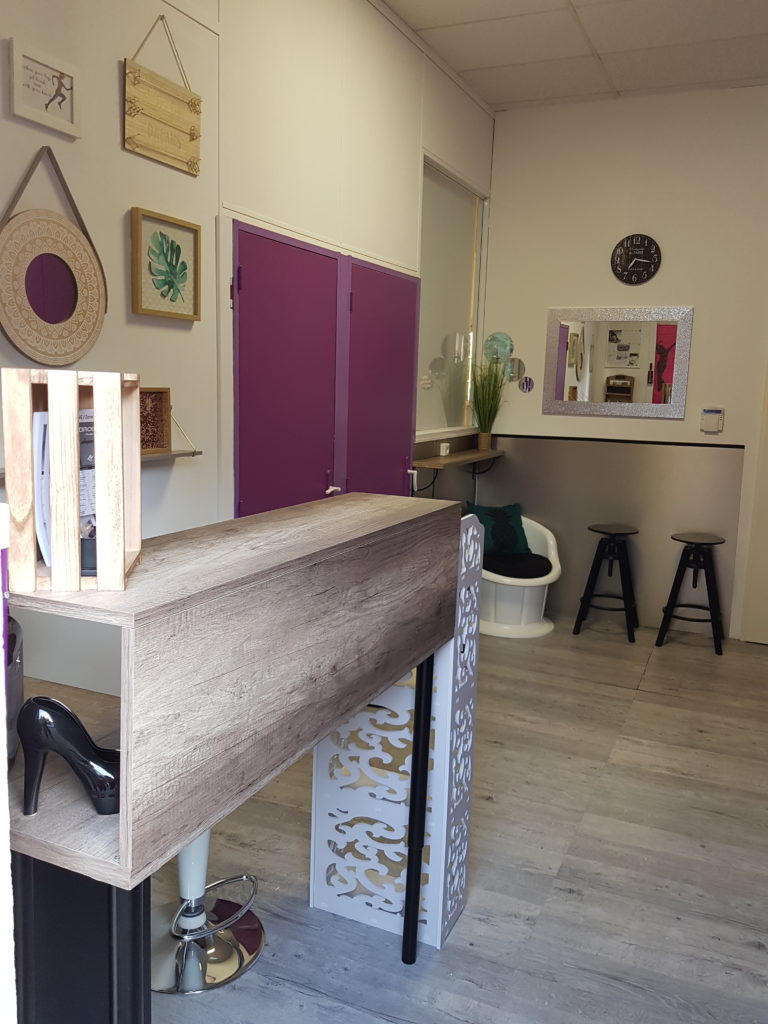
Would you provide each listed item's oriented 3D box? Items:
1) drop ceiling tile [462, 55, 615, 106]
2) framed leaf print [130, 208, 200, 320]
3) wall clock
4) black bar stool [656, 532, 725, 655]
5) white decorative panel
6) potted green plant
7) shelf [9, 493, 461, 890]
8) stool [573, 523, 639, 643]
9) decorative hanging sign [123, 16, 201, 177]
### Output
[{"bbox_3d":[0.933,-2.573,4.585,0.777,0.020,0.605,7,11,26],"label":"drop ceiling tile"},{"bbox_3d":[-0.723,-0.818,2.566,0.035,0.329,0.290,7,11,26],"label":"framed leaf print"},{"bbox_3d":[1.578,-1.592,4.842,0.305,0.304,0.035,7,11,26],"label":"wall clock"},{"bbox_3d":[1.919,0.484,4.750,0.340,0.682,0.340,7,11,26],"label":"black bar stool"},{"bbox_3d":[0.042,0.582,2.211,0.405,1.214,0.217,7,11,26],"label":"white decorative panel"},{"bbox_3d":[0.698,-0.738,5.240,0.194,0.625,0.200,7,11,26],"label":"potted green plant"},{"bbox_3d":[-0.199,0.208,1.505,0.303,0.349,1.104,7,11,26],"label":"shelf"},{"bbox_3d":[1.449,0.430,4.947,0.340,0.690,0.340,7,11,26],"label":"stool"},{"bbox_3d":[-0.710,-1.354,2.478,0.022,0.429,0.330,7,11,26],"label":"decorative hanging sign"}]

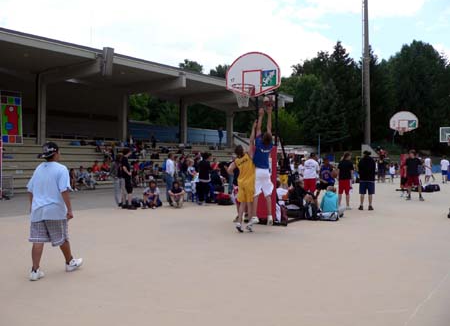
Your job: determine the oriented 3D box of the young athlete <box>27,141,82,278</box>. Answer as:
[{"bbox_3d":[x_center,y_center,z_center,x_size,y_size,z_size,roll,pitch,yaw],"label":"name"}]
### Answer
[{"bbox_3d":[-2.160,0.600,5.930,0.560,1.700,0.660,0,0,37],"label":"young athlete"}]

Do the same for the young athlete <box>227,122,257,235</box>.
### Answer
[{"bbox_3d":[0.338,0.300,9.580,0.540,2.300,0.470,0,0,24],"label":"young athlete"}]

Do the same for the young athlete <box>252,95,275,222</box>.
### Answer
[{"bbox_3d":[0.790,0.000,9.600,0.470,2.530,0.500,0,0,-8],"label":"young athlete"}]

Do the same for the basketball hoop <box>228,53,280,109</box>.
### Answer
[{"bbox_3d":[0.455,-1.800,10.020,1.370,1.260,0.660,0,0,31],"label":"basketball hoop"}]

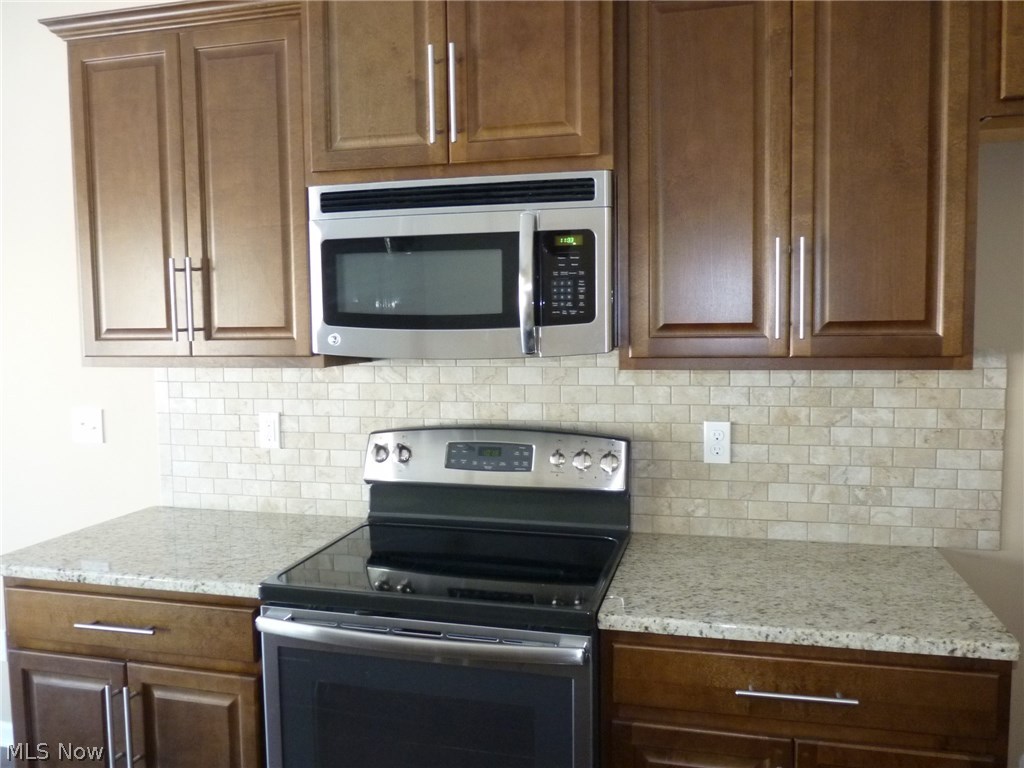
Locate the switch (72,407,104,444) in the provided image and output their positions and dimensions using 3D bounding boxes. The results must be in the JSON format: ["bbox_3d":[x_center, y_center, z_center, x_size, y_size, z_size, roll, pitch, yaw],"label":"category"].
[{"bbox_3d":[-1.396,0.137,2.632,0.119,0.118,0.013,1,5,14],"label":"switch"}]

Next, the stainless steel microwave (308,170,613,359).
[{"bbox_3d":[-0.098,-0.289,2.068,0.758,0.423,0.406,1,5,14],"label":"stainless steel microwave"}]

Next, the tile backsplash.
[{"bbox_3d":[0.043,0.155,2.281,2.432,0.510,0.011,1,5,14],"label":"tile backsplash"}]

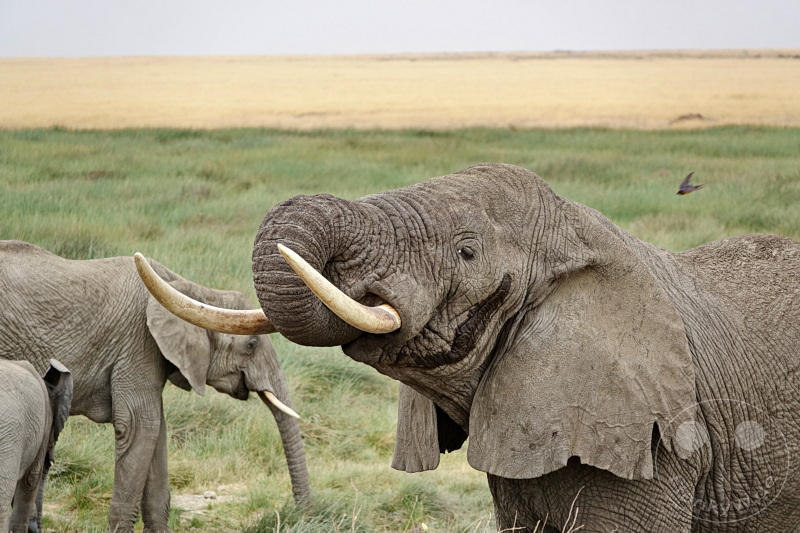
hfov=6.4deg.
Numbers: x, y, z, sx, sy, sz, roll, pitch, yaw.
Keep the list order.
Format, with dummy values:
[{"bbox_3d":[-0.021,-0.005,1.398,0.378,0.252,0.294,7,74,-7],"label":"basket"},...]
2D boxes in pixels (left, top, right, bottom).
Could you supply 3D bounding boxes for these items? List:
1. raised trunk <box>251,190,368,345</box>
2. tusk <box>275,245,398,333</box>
[{"bbox_3d":[-0.397,0.018,31.500,0.500,0.670,0.380,-1,2,-30],"label":"raised trunk"},{"bbox_3d":[-0.279,0.097,31.220,0.140,0.200,0.860,1,-22,42],"label":"tusk"}]

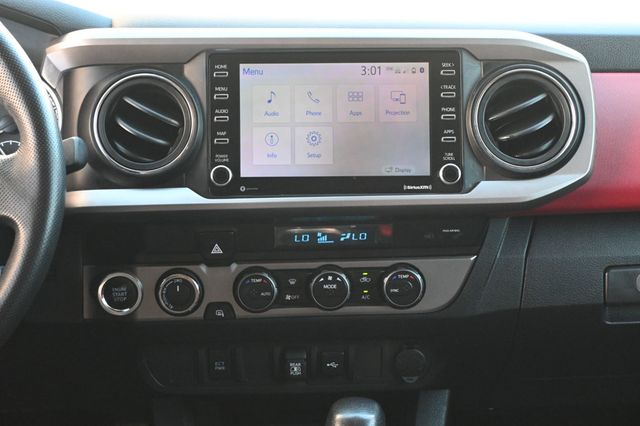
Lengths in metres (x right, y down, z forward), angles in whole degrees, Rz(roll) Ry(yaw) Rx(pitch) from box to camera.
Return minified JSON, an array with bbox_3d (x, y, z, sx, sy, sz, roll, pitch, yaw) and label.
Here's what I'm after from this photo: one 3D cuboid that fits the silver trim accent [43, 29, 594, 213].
[{"bbox_3d":[-0.001,-0.085,0.975,0.505,0.168,0.065,-1,-3,-1],"label":"silver trim accent"}]

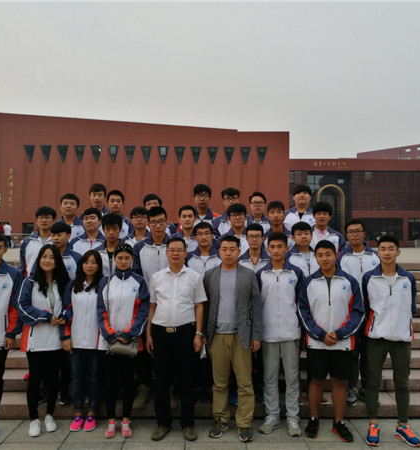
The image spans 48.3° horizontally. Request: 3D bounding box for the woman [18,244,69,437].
[{"bbox_3d":[-1.470,0.996,4.157,0.460,1.650,0.360,0,-1,-14],"label":"woman"}]

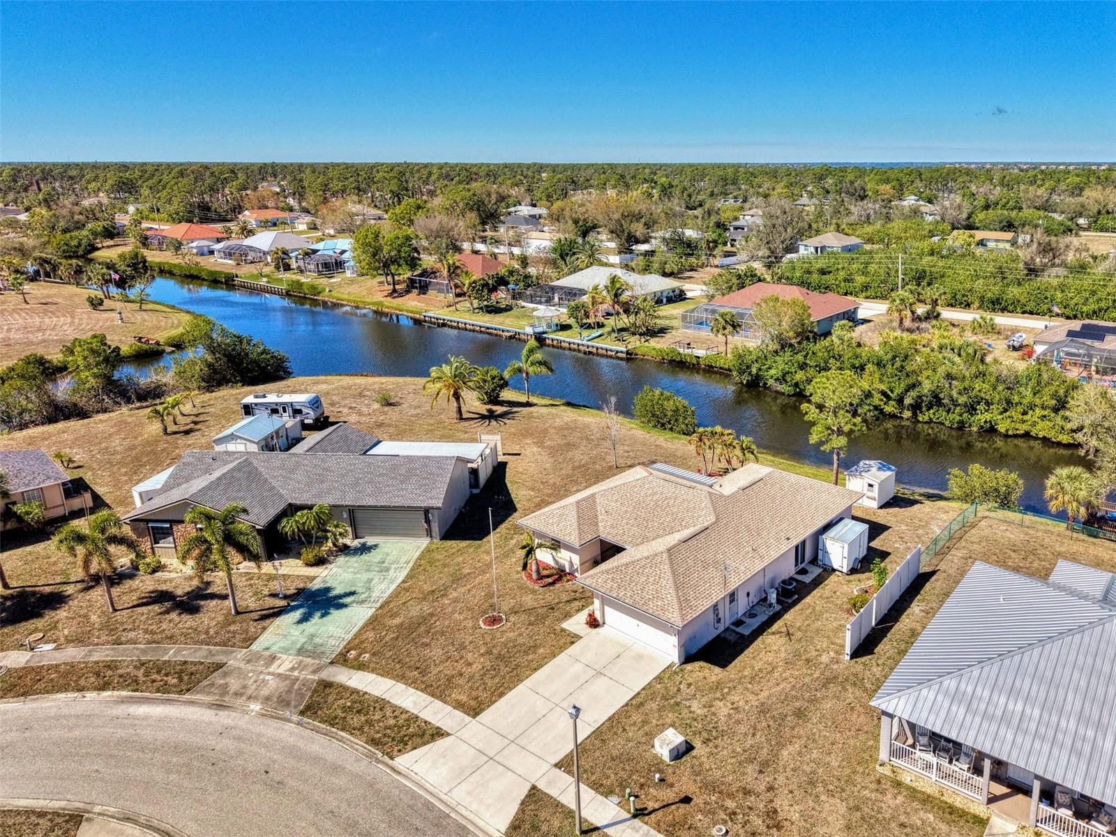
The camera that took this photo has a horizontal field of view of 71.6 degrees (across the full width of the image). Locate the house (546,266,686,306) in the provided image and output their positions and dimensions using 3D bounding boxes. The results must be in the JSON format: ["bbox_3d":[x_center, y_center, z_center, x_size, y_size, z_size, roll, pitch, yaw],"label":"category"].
[{"bbox_3d":[10.325,-25.389,147.176,21.300,5.400,20.000,14,23,36],"label":"house"}]

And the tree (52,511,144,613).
[{"bbox_3d":[-26.700,8.394,45.352,5.100,6.500,5.100,0,18,0],"label":"tree"}]

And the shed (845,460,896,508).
[{"bbox_3d":[24.265,4.941,60.229,2.800,2.650,3.500,16,24,40],"label":"shed"}]

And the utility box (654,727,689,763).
[{"bbox_3d":[5.110,14.842,35.174,1.080,0.670,0.930,-15,23,-38],"label":"utility box"}]

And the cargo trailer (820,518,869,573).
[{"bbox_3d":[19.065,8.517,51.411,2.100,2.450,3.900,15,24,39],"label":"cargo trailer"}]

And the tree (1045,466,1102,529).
[{"bbox_3d":[35.608,5.509,53.726,3.973,4.752,3.973,-1,18,0],"label":"tree"}]

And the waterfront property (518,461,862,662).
[{"bbox_3d":[8.595,6.564,52.251,15.300,4.600,23.050,16,24,40],"label":"waterfront property"}]

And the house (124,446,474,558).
[{"bbox_3d":[-17.331,5.224,54.826,20.688,4.600,12.261,1,18,5],"label":"house"}]

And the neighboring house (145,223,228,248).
[{"bbox_3d":[-119.299,-58.565,246.736,25.000,5.600,20.500,13,22,34],"label":"neighboring house"}]

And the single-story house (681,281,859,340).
[{"bbox_3d":[34.934,-18.039,125.047,19.600,5.400,25.500,15,24,38],"label":"single-story house"}]

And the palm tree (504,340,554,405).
[{"bbox_3d":[-3.012,-4.863,81.441,5.202,7.013,5.202,-1,18,0],"label":"palm tree"}]

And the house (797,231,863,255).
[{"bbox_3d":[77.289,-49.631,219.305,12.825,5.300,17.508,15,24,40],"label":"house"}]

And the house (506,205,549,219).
[{"bbox_3d":[-14.800,-96.687,361.977,17.000,5.300,16.000,10,21,28],"label":"house"}]

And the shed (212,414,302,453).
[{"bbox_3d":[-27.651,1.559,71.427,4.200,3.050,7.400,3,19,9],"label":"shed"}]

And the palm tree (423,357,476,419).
[{"bbox_3d":[-10.501,-2.974,76.487,5.315,6.542,5.315,-1,18,0],"label":"palm tree"}]

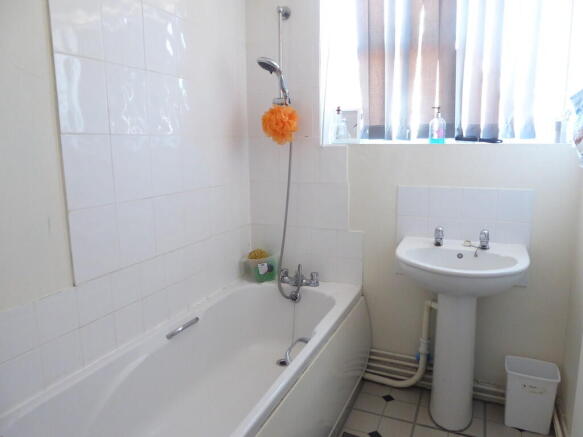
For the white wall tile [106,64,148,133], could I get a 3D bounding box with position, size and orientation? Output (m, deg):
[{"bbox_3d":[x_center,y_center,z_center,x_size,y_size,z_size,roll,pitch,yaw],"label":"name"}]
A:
[{"bbox_3d":[-0.623,-0.447,1.604,0.010,0.253,0.200,4,11,23],"label":"white wall tile"}]

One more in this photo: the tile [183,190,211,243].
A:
[{"bbox_3d":[-0.462,-0.010,2.058,0.010,0.253,0.200,4,11,23],"label":"tile"}]

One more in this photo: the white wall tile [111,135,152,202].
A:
[{"bbox_3d":[-0.626,-0.198,1.665,0.009,0.250,0.200,4,11,23],"label":"white wall tile"}]

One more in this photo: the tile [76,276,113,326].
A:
[{"bbox_3d":[-0.710,0.292,1.519,0.010,0.149,0.149,4,11,23],"label":"tile"}]

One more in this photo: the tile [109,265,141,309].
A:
[{"bbox_3d":[-0.644,0.265,1.640,0.010,0.150,0.150,4,11,23],"label":"tile"}]

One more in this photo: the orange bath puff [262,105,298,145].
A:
[{"bbox_3d":[-0.059,-0.501,2.268,0.175,0.195,0.165,4,11,23],"label":"orange bath puff"}]

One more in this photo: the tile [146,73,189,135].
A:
[{"bbox_3d":[-0.536,-0.474,1.769,0.010,0.250,0.200,4,11,23],"label":"tile"}]

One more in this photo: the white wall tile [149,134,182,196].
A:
[{"bbox_3d":[-0.535,-0.226,1.812,0.010,0.250,0.200,4,11,23],"label":"white wall tile"}]

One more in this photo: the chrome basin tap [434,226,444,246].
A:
[{"bbox_3d":[0.703,0.088,2.004,0.048,0.093,0.095,4,11,23],"label":"chrome basin tap"}]

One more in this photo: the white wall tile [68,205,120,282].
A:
[{"bbox_3d":[-0.706,0.088,1.527,0.009,0.250,0.200,4,11,23],"label":"white wall tile"}]

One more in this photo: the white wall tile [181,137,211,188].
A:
[{"bbox_3d":[-0.463,-0.264,2.035,0.009,0.250,0.200,4,11,23],"label":"white wall tile"}]

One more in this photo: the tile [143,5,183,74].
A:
[{"bbox_3d":[-0.544,-0.738,1.766,0.009,0.250,0.200,4,11,23],"label":"tile"}]

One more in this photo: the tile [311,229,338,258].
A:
[{"bbox_3d":[0.192,0.138,2.415,0.150,0.150,0.009,4,11,23],"label":"tile"}]

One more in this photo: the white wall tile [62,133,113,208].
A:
[{"bbox_3d":[-0.701,-0.164,1.465,0.010,0.253,0.200,4,11,23],"label":"white wall tile"}]

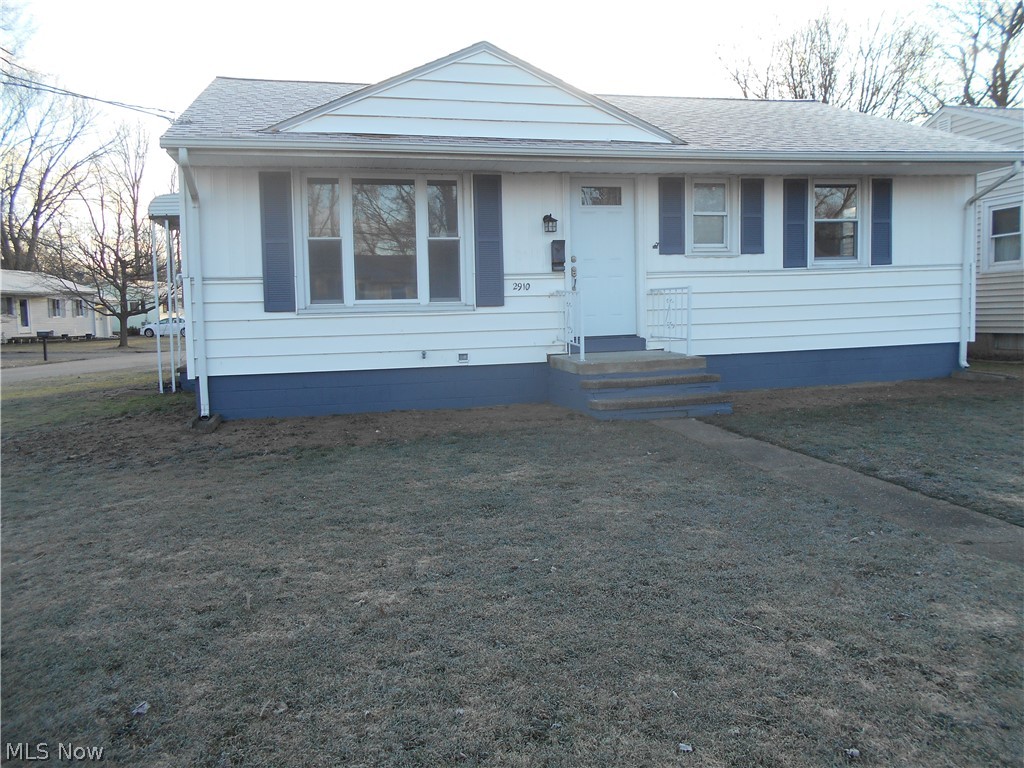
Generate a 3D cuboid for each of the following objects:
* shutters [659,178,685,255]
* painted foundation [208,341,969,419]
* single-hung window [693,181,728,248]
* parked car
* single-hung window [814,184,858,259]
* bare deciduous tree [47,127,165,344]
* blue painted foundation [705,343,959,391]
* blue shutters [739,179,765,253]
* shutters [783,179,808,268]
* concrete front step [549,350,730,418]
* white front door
[{"bbox_3d":[2.097,-2.195,10.093,0.352,0.996,0.040,-3,5,-12],"label":"shutters"},{"bbox_3d":[1.405,-0.075,10.263,10.502,0.523,0.250,-3,5,-12],"label":"painted foundation"},{"bbox_3d":[2.634,-2.244,10.244,0.523,0.949,0.080,-3,5,-12],"label":"single-hung window"},{"bbox_3d":[-25.678,-4.223,58.000,4.600,1.460,1.780,-4,5,-23],"label":"parked car"},{"bbox_3d":[4.474,-2.229,10.635,0.716,1.103,0.080,-3,5,-12],"label":"single-hung window"},{"bbox_3d":[-20.723,-7.627,39.500,6.300,11.196,6.000,-4,5,-27],"label":"bare deciduous tree"},{"bbox_3d":[4.563,-0.236,10.919,4.041,0.512,0.250,-3,5,-12],"label":"blue painted foundation"},{"bbox_3d":[3.220,-2.240,10.327,0.355,0.997,0.040,-3,5,-12],"label":"blue shutters"},{"bbox_3d":[3.853,-2.172,10.467,0.375,1.195,0.040,-3,5,-12],"label":"shutters"},{"bbox_3d":[1.453,-0.005,9.194,1.595,0.609,1.866,-3,5,-12],"label":"concrete front step"},{"bbox_3d":[1.195,-1.638,10.023,0.880,2.050,0.050,-3,5,-12],"label":"white front door"}]

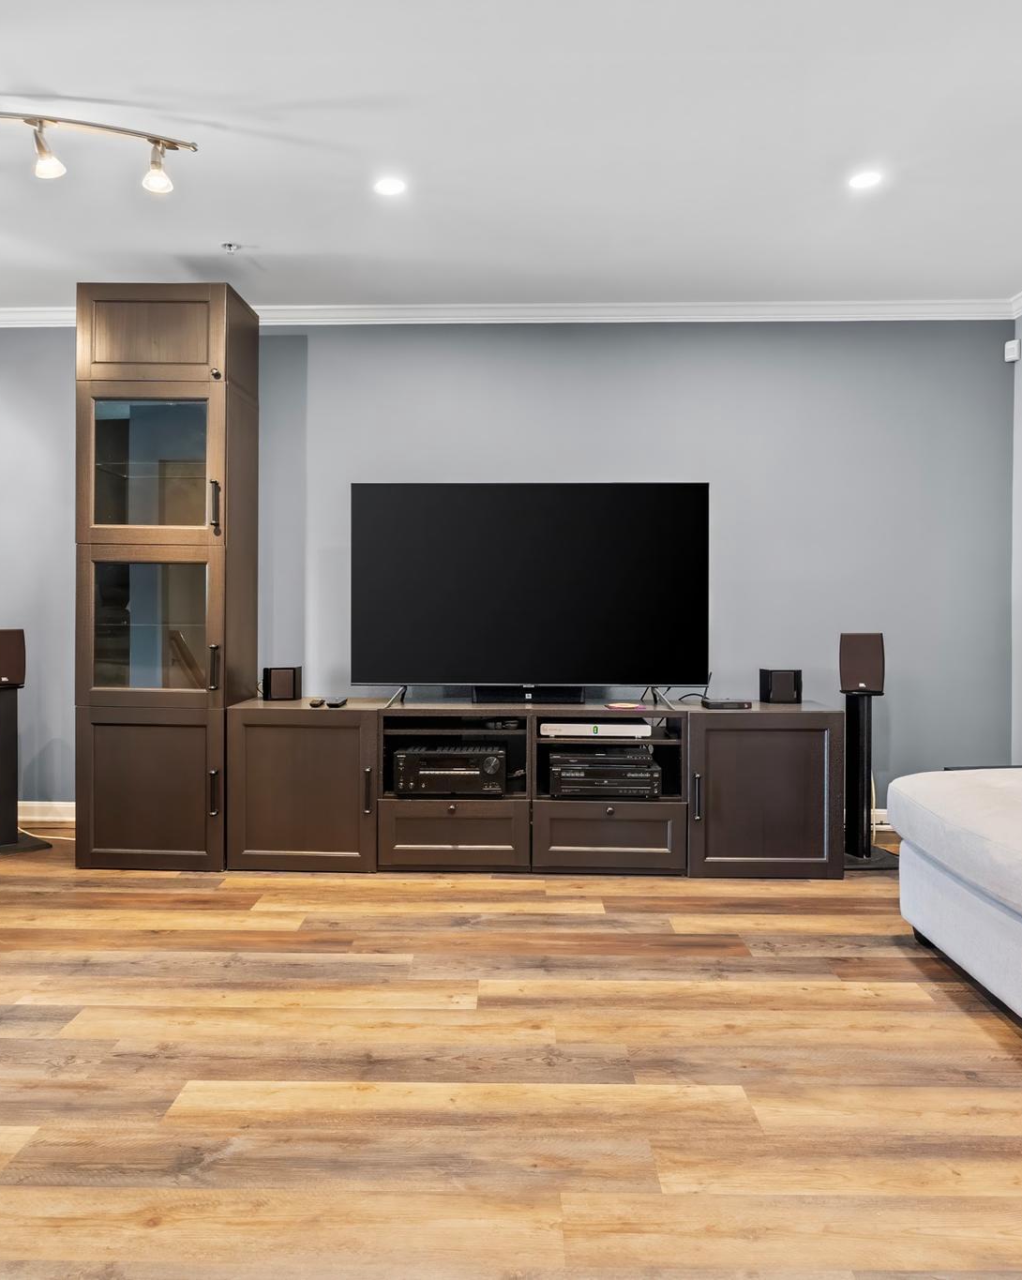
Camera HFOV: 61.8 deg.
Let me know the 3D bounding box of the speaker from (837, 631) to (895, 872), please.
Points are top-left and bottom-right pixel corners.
[{"bbox_3d":[1.476,0.446,3.584,0.300,0.944,0.320,1,2,13],"label":"speaker"}]

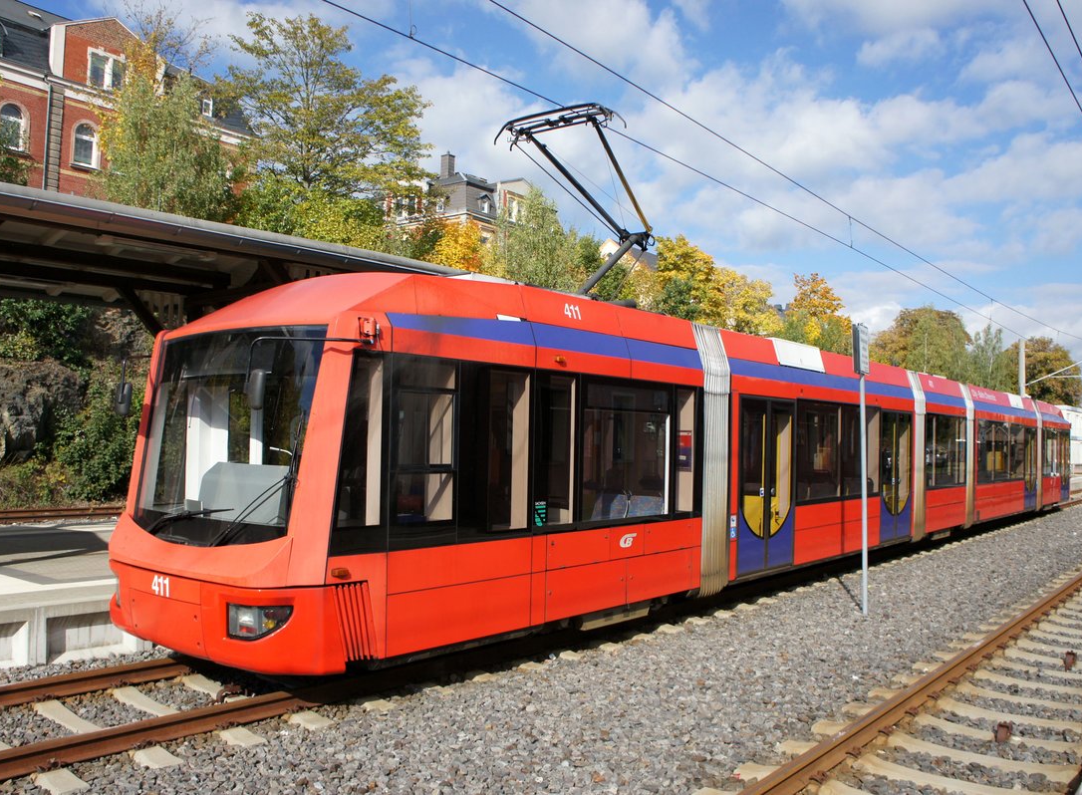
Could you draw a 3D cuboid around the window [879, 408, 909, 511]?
[{"bbox_3d":[6.118,1.106,15.483,0.080,1.720,1.670,-1,-4,40],"label":"window"}]

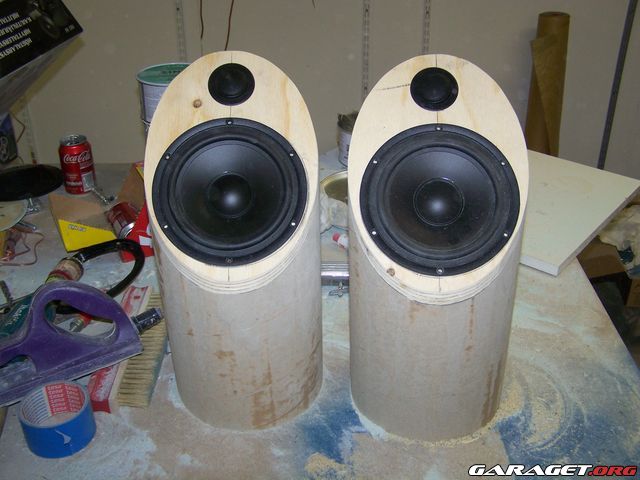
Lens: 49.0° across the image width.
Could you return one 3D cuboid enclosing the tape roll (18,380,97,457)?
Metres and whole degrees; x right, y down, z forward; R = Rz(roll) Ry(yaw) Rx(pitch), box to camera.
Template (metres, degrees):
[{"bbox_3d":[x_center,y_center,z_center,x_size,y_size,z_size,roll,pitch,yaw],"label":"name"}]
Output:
[{"bbox_3d":[-0.327,0.225,0.880,0.085,0.050,0.085,-1,30,1],"label":"tape roll"}]

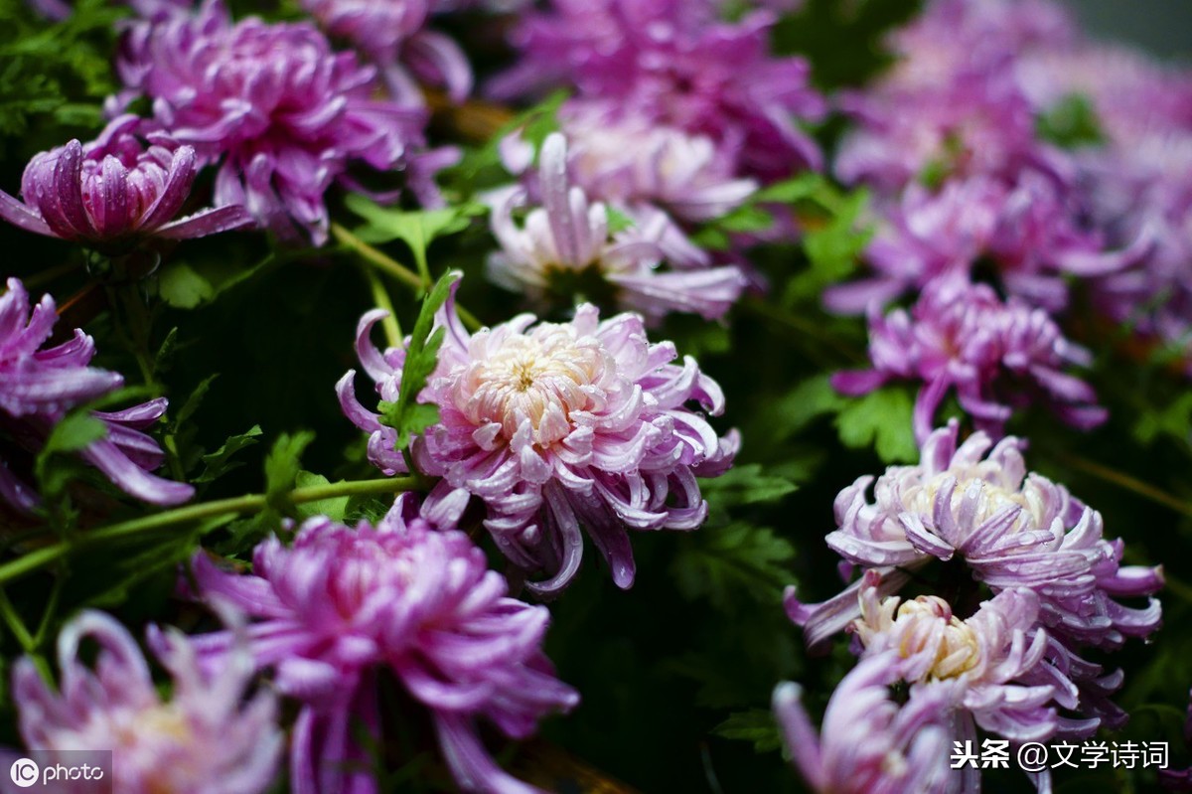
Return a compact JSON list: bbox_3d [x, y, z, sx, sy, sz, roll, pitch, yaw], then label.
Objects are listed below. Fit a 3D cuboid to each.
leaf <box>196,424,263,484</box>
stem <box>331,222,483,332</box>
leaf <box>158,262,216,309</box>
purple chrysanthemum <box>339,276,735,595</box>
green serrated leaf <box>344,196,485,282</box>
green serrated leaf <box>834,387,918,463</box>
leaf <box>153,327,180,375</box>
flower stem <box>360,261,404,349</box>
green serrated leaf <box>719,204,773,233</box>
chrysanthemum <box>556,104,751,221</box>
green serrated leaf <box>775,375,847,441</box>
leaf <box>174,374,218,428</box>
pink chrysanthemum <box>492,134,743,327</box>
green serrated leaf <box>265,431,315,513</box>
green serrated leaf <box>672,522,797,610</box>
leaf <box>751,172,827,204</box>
[{"bbox_3d":[-0.103,0.016,0.700,0.019,0.013,0.016,-13,25,-29],"label":"leaf"},{"bbox_3d":[-0.059,-0.037,0.775,0.060,0.004,0.004,36,0,0],"label":"stem"},{"bbox_3d":[-0.130,-0.035,0.790,0.016,0.013,0.008,0,18,0],"label":"leaf"},{"bbox_3d":[-0.017,0.012,0.710,0.112,0.062,0.102,-2,47,2],"label":"purple chrysanthemum"},{"bbox_3d":[-0.057,-0.050,0.780,0.045,0.018,0.030,0,22,0],"label":"green serrated leaf"},{"bbox_3d":[0.091,0.009,0.810,0.026,0.022,0.012,2,18,6],"label":"green serrated leaf"},{"bbox_3d":[-0.129,-0.014,0.745,0.006,0.015,0.007,23,12,-15],"label":"leaf"},{"bbox_3d":[-0.065,-0.028,0.750,0.004,0.030,0.004,-22,-9,0],"label":"flower stem"},{"bbox_3d":[0.051,-0.061,0.840,0.015,0.006,0.014,-6,19,-17],"label":"green serrated leaf"},{"bbox_3d":[0.021,-0.084,0.900,0.078,0.038,0.070,0,30,0],"label":"chrysanthemum"},{"bbox_3d":[0.075,0.004,0.870,0.025,0.017,0.022,-13,25,-29],"label":"green serrated leaf"},{"bbox_3d":[-0.120,0.001,0.745,0.006,0.021,0.008,38,9,-9],"label":"leaf"},{"bbox_3d":[0.007,-0.059,0.840,0.084,0.055,0.075,0,18,0],"label":"pink chrysanthemum"},{"bbox_3d":[-0.085,0.021,0.685,0.009,0.019,0.008,12,14,0],"label":"green serrated leaf"},{"bbox_3d":[0.046,0.056,0.820,0.037,0.021,0.020,-4,18,-11],"label":"green serrated leaf"},{"bbox_3d":[0.072,-0.077,0.920,0.027,0.009,0.020,0,22,0],"label":"leaf"}]

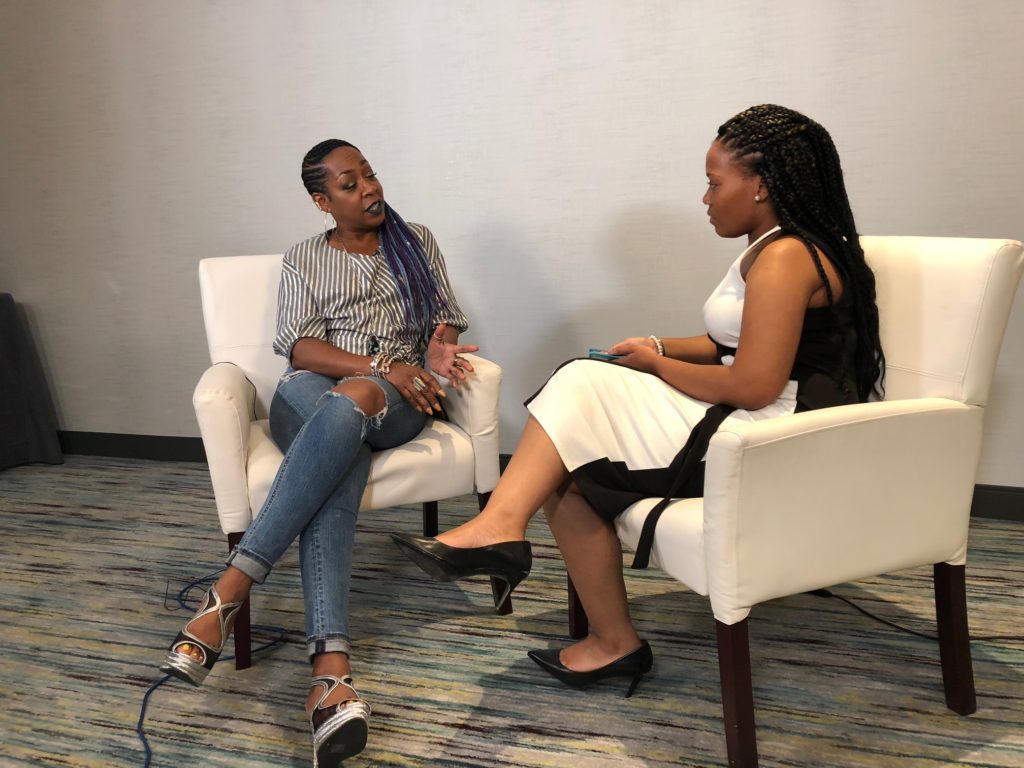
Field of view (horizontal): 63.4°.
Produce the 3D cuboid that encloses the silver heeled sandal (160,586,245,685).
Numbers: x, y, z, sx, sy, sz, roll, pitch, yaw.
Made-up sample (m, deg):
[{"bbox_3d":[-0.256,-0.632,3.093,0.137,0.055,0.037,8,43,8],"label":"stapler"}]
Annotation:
[{"bbox_3d":[-0.577,0.497,1.630,0.090,0.200,0.245,26,-29,1],"label":"silver heeled sandal"}]

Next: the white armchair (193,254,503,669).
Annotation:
[{"bbox_3d":[-0.412,0.116,2.054,0.650,0.875,0.620,-7,12,-19],"label":"white armchair"}]

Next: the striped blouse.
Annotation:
[{"bbox_3d":[-0.354,-0.217,2.057,0.440,0.380,0.280,-8,3,-23],"label":"striped blouse"}]

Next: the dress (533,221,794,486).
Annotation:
[{"bbox_3d":[0.329,-0.034,1.573,0.600,0.520,0.410,0,12,12],"label":"dress"}]

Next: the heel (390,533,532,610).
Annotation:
[{"bbox_3d":[-0.084,0.290,1.445,0.275,0.130,0.085,31,-30,-23],"label":"heel"}]

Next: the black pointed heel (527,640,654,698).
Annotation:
[{"bbox_3d":[0.148,0.548,1.671,0.275,0.130,0.085,5,14,32],"label":"black pointed heel"}]

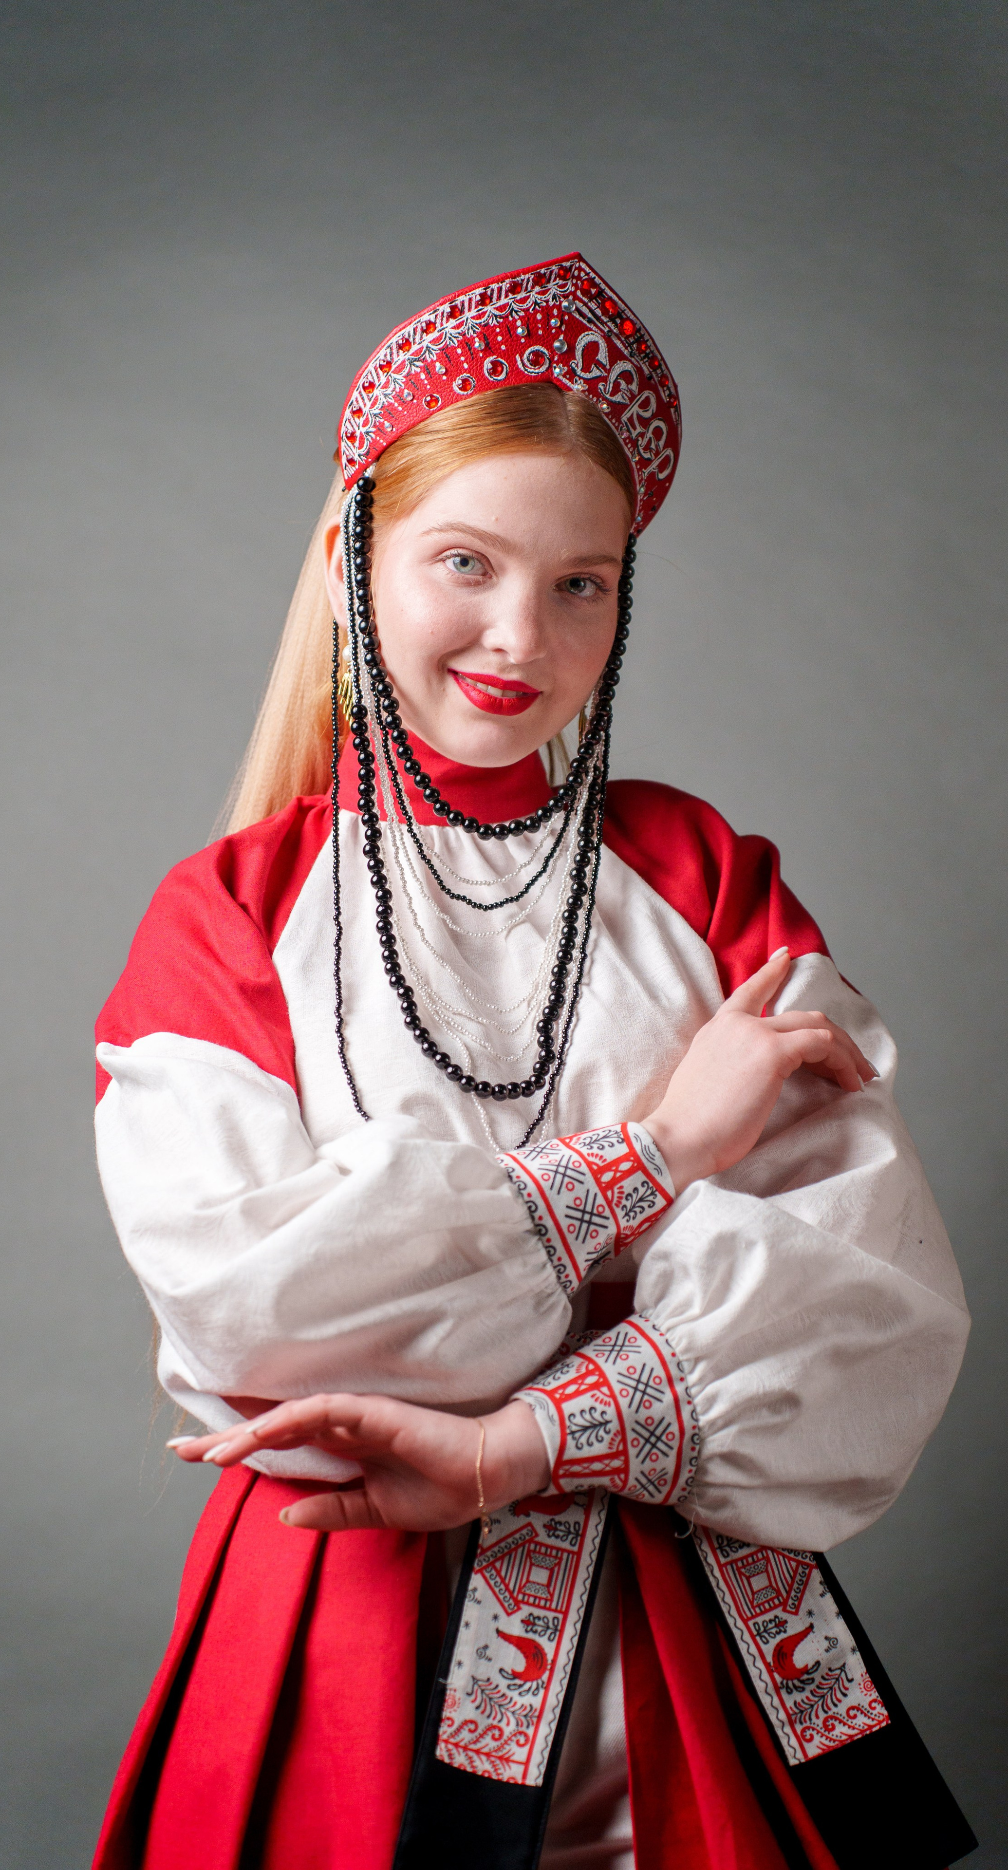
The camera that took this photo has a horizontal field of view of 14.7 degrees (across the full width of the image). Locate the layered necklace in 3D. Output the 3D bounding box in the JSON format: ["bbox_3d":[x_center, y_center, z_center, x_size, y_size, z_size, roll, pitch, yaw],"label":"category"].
[{"bbox_3d":[-0.012,-0.069,2.100,0.155,0.350,0.125,0,2,-12],"label":"layered necklace"}]

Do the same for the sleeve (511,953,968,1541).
[{"bbox_3d":[0.127,0.168,2.060,0.240,0.315,0.230,0,2,-7],"label":"sleeve"}]

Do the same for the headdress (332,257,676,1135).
[{"bbox_3d":[0.000,-0.132,2.120,0.180,0.465,0.155,3,2,-18],"label":"headdress"}]

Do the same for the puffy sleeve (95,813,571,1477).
[{"bbox_3d":[-0.090,0.111,2.060,0.245,0.345,0.235,0,2,-9],"label":"puffy sleeve"}]

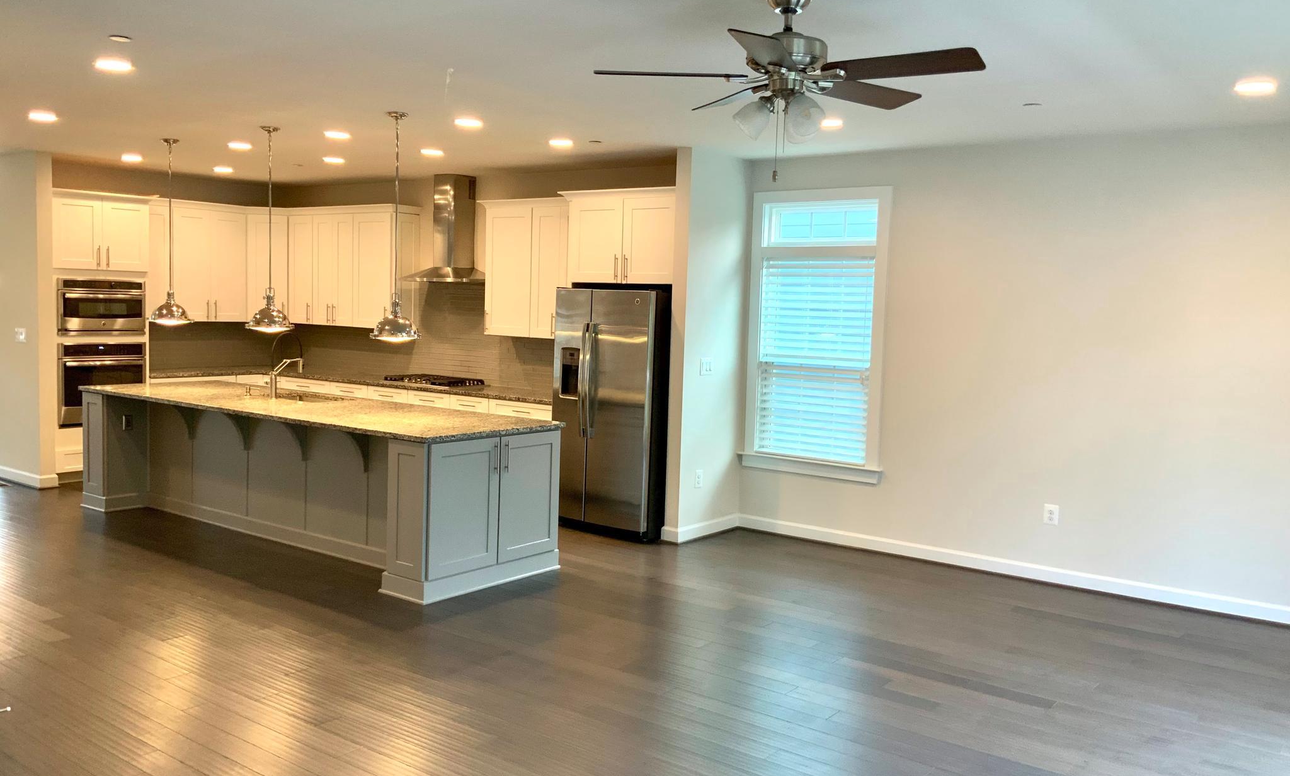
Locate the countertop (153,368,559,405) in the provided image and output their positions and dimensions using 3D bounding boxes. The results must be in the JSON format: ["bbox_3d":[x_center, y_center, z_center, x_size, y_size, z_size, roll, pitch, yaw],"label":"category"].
[{"bbox_3d":[-2.534,-0.029,9.229,4.360,0.035,1.800,5,6,36],"label":"countertop"}]

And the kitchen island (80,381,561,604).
[{"bbox_3d":[-2.352,0.562,7.352,3.800,0.912,1.160,5,5,37],"label":"kitchen island"}]

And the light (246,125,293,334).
[{"bbox_3d":[-2.494,-1.048,7.207,0.300,1.354,0.300,5,5,37],"label":"light"}]

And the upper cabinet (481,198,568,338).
[{"bbox_3d":[-0.812,-0.959,8.723,1.120,1.093,0.370,5,5,37],"label":"upper cabinet"}]

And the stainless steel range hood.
[{"bbox_3d":[-1.727,-1.385,9.356,0.920,0.935,0.510,5,6,36],"label":"stainless steel range hood"}]

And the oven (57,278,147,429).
[{"bbox_3d":[-4.811,-0.323,9.340,0.580,1.237,0.750,5,6,36],"label":"oven"}]

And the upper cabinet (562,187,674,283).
[{"bbox_3d":[-0.046,-1.093,7.974,1.040,0.664,0.630,5,5,37],"label":"upper cabinet"}]

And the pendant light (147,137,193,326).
[{"bbox_3d":[-3.417,-1.128,7.785,0.320,1.305,0.320,5,6,36],"label":"pendant light"}]

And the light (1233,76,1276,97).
[{"bbox_3d":[2.833,-1.396,5.013,0.180,0.030,0.180,5,5,37],"label":"light"}]

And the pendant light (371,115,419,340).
[{"bbox_3d":[-1.503,-0.958,6.462,0.300,1.359,0.300,2,4,0],"label":"pendant light"}]

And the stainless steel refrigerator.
[{"bbox_3d":[-0.104,0.153,8.053,0.905,1.760,0.790,5,6,36],"label":"stainless steel refrigerator"}]

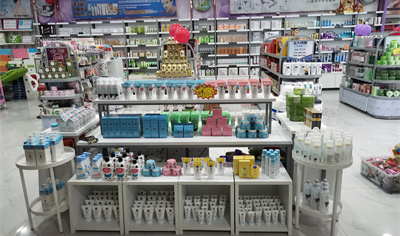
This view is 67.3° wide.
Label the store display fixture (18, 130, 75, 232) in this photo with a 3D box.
[{"bbox_3d":[-1.209,0.516,2.432,0.420,0.740,0.420,-1,13,3],"label":"store display fixture"}]

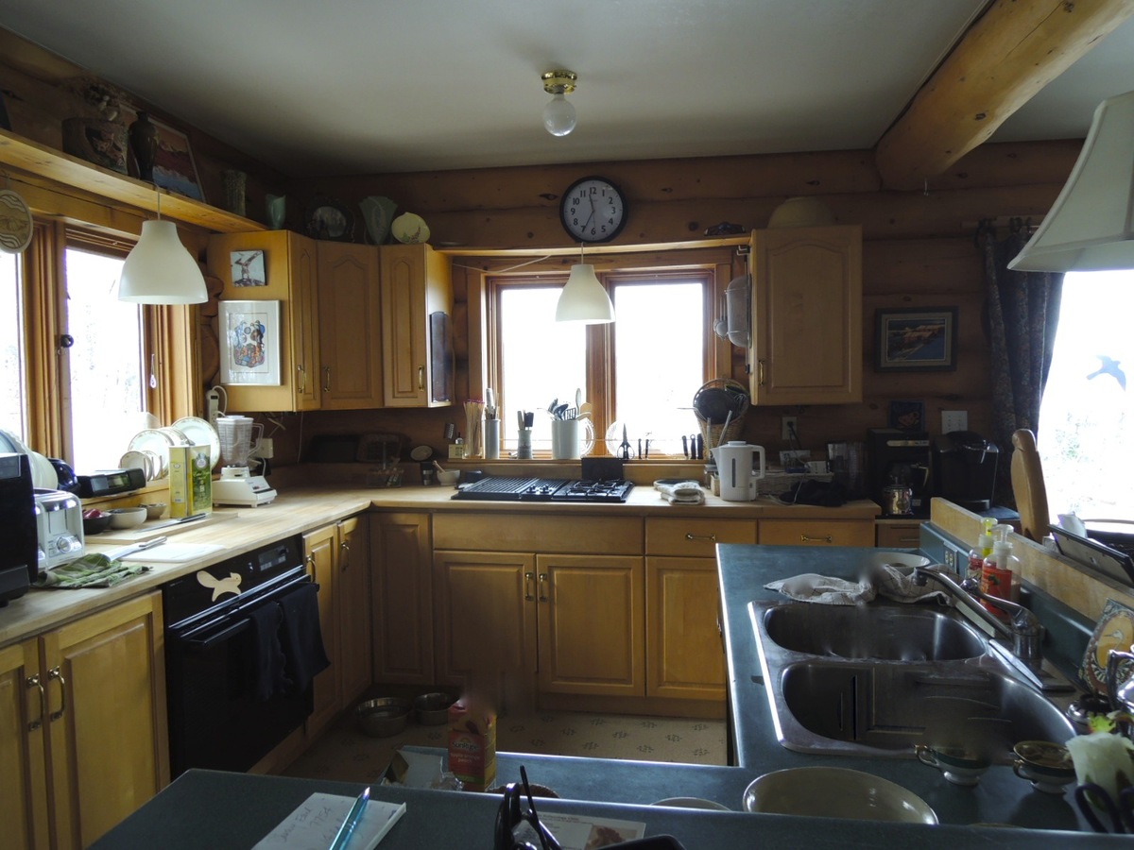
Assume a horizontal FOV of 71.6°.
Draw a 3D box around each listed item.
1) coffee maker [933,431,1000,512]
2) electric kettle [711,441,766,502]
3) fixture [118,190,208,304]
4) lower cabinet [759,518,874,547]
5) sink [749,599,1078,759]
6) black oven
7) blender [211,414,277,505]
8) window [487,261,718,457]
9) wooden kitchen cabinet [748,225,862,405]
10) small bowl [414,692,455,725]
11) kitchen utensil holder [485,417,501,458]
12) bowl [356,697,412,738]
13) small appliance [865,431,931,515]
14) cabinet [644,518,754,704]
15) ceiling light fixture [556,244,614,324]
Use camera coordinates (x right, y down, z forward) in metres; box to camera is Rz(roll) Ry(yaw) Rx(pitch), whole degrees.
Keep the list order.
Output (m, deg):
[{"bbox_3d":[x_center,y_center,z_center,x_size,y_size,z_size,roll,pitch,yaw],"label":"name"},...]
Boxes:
[{"bbox_3d":[1.678,0.181,3.335,0.245,0.325,0.310,0,3,19],"label":"coffee maker"},{"bbox_3d":[0.748,0.194,3.428,0.238,0.247,0.155,1,3,25],"label":"electric kettle"},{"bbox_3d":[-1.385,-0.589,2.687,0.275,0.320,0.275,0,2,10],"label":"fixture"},{"bbox_3d":[1.040,0.778,3.433,0.450,0.850,0.600,0,3,10],"label":"lower cabinet"},{"bbox_3d":[0.600,0.502,1.383,0.499,0.183,0.785,0,2,10],"label":"sink"},{"bbox_3d":[-1.267,0.761,2.552,0.610,0.685,0.752,0,3,10],"label":"black oven"},{"bbox_3d":[-1.405,0.153,3.400,0.250,0.388,0.180,0,3,10],"label":"blender"},{"bbox_3d":[0.169,-0.335,3.988,1.172,1.002,0.100,0,2,10],"label":"window"},{"bbox_3d":[1.078,-0.481,3.589,0.451,0.772,0.330,0,2,10],"label":"wooden kitchen cabinet"},{"bbox_3d":[-0.558,1.236,3.417,0.205,0.064,0.205,-1,2,0],"label":"small bowl"},{"bbox_3d":[-0.378,0.073,4.027,0.082,0.200,0.082,0,2,10],"label":"kitchen utensil holder"},{"bbox_3d":[-0.768,1.219,3.281,0.215,0.080,0.215,-1,3,0],"label":"bowl"},{"bbox_3d":[1.410,0.198,3.352,0.210,0.352,0.220,0,2,10],"label":"small appliance"},{"bbox_3d":[0.608,0.765,3.572,0.457,0.785,0.600,0,2,10],"label":"cabinet"},{"bbox_3d":[0.078,-0.633,3.509,0.265,0.345,0.265,0,3,10],"label":"ceiling light fixture"}]

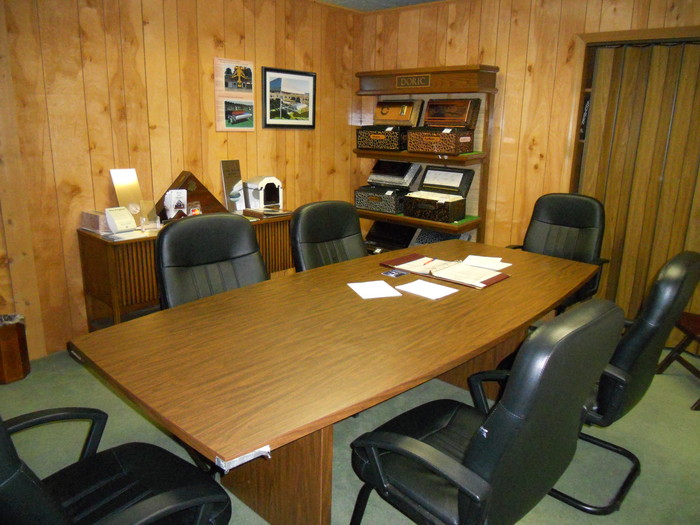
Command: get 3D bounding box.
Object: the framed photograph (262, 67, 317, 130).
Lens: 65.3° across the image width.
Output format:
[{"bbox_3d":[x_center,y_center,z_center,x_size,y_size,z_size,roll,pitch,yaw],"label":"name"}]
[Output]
[{"bbox_3d":[-0.492,-1.358,4.564,0.028,0.468,0.595,13,19,38],"label":"framed photograph"}]

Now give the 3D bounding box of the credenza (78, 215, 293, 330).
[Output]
[{"bbox_3d":[-1.047,0.078,3.949,0.456,0.757,1.536,13,19,38],"label":"credenza"}]

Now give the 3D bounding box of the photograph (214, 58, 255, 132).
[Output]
[{"bbox_3d":[-0.865,-1.257,4.138,0.018,0.522,0.369,13,19,38],"label":"photograph"}]

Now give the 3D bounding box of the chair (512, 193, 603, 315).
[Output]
[{"bbox_3d":[1.348,0.072,3.704,0.638,1.025,0.643,13,19,38],"label":"chair"}]

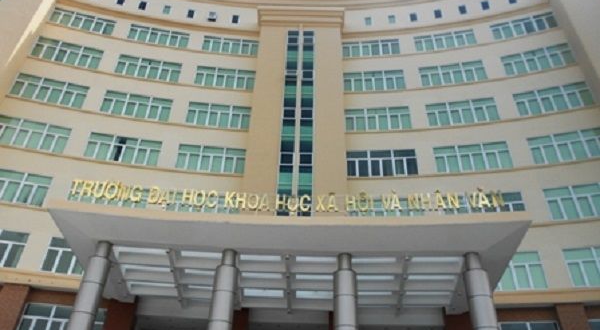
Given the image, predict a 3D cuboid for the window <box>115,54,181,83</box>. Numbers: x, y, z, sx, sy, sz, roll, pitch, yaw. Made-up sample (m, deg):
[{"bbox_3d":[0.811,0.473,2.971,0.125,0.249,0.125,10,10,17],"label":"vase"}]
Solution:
[{"bbox_3d":[-10.840,-6.970,32.567,4.380,1.870,0.150,8,-35,-8],"label":"window"}]

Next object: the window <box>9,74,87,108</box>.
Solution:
[{"bbox_3d":[-16.296,-4.859,29.514,4.347,1.870,0.150,11,-36,-13],"label":"window"}]

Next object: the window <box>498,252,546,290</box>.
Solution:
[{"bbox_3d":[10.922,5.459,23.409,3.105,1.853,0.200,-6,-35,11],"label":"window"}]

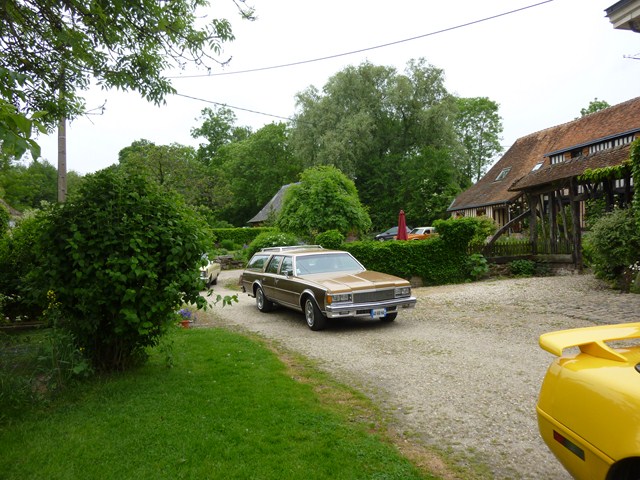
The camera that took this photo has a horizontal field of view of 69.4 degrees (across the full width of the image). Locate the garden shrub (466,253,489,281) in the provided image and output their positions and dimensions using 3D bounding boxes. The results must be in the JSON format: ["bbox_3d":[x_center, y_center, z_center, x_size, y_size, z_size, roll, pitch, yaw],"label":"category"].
[{"bbox_3d":[5.830,0.980,17.100,0.840,1.060,0.800,-2,0,18],"label":"garden shrub"}]

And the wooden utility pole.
[{"bbox_3d":[-8.630,-2.250,15.500,0.280,8.100,0.280,-2,0,0],"label":"wooden utility pole"}]

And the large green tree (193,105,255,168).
[{"bbox_3d":[-10.016,-6.864,47.000,6.600,13.500,6.400,-1,-1,-11],"label":"large green tree"}]

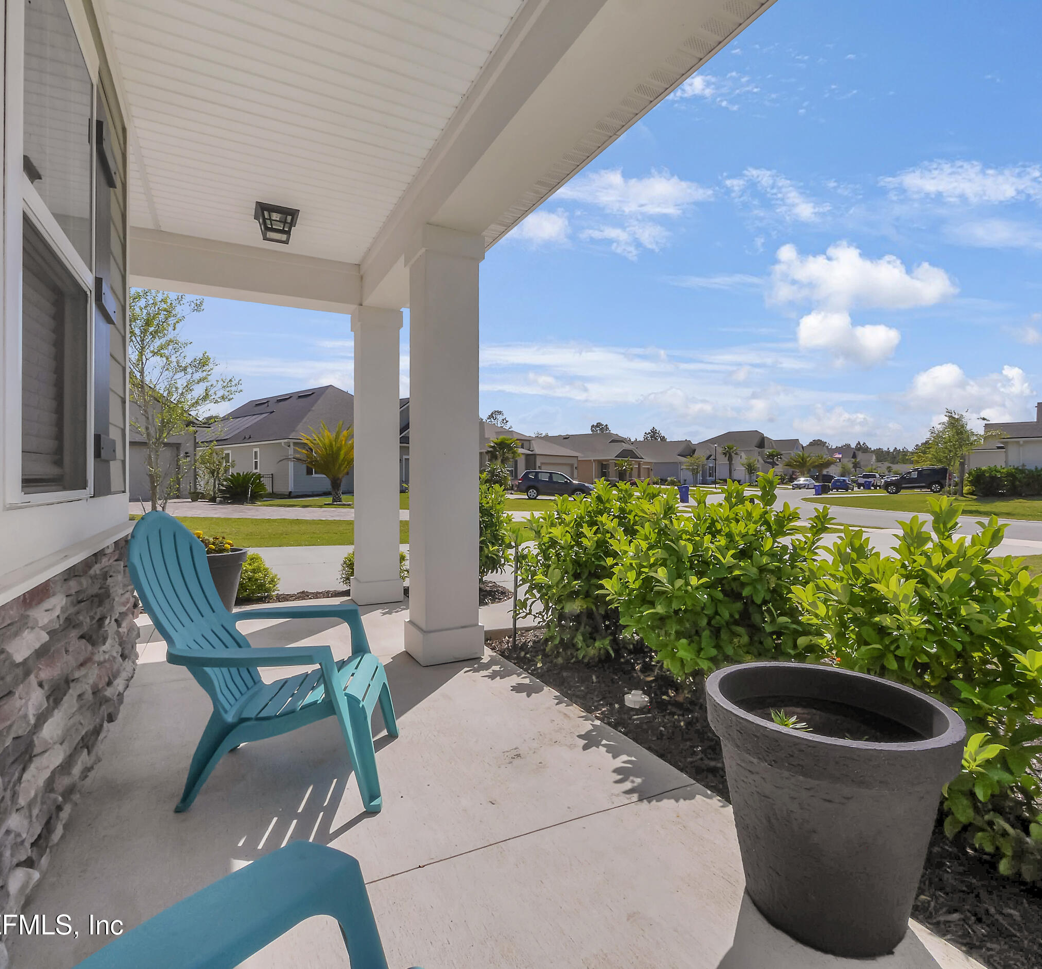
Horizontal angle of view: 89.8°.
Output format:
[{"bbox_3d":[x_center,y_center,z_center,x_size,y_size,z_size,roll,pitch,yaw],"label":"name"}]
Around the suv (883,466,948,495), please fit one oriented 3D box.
[{"bbox_3d":[27.900,-0.320,36.800,4.650,1.830,1.880,0,1,29],"label":"suv"}]

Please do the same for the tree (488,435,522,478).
[{"bbox_3d":[-1.113,-1.391,36.000,2.500,3.900,2.500,0,1,0],"label":"tree"}]

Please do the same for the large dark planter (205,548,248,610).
[{"bbox_3d":[-2.222,0.747,3.790,0.490,0.510,0.490,0,1,-30],"label":"large dark planter"}]

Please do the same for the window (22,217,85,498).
[{"bbox_3d":[-1.477,-0.362,1.675,0.060,0.780,0.770,0,1,-30],"label":"window"}]

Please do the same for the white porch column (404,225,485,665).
[{"bbox_3d":[-0.466,-0.212,3.110,0.345,2.440,0.345,0,1,-30],"label":"white porch column"}]

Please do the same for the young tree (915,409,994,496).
[{"bbox_3d":[26.300,-1.930,32.000,4.100,5.100,4.000,0,1,39],"label":"young tree"}]

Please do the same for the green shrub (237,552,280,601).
[{"bbox_3d":[-2.490,0.845,4.870,0.460,0.430,0.450,0,1,-24],"label":"green shrub"}]

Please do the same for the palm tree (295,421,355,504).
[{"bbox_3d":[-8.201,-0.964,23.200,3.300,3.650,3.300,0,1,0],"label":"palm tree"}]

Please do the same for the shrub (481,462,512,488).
[{"bbox_3d":[-1.780,-0.520,37.500,2.100,2.100,1.900,0,1,0],"label":"shrub"}]

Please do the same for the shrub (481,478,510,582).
[{"bbox_3d":[-0.390,0.440,5.400,0.650,1.080,0.630,0,1,0],"label":"shrub"}]

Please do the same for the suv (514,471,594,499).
[{"bbox_3d":[2.102,0.053,30.400,4.550,1.700,1.800,0,1,2],"label":"suv"}]

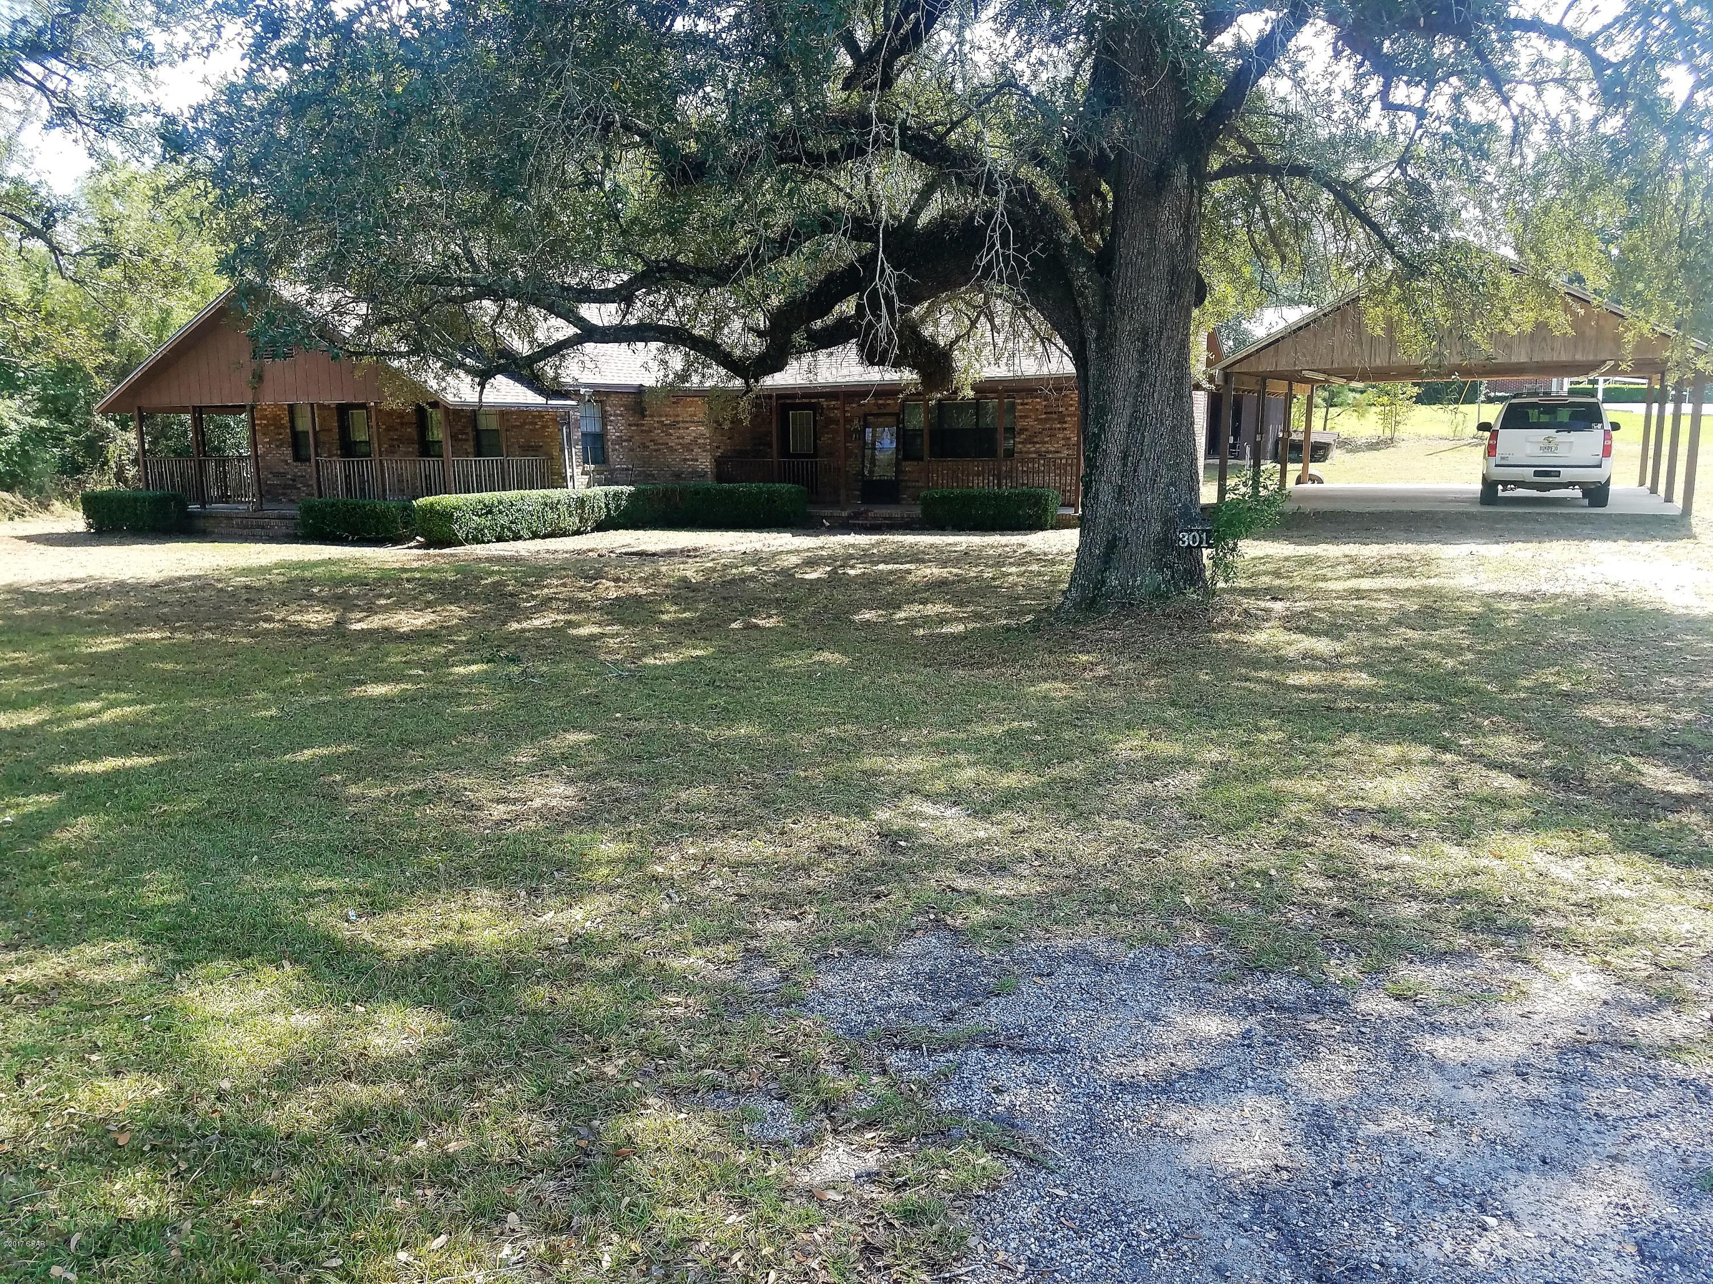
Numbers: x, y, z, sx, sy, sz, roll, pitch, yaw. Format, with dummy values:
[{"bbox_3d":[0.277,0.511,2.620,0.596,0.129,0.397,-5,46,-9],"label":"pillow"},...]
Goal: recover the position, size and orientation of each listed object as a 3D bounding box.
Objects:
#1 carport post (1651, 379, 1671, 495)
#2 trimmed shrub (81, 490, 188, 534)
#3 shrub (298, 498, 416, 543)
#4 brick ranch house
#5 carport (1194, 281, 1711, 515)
[{"bbox_3d":[16.660,-4.301,26.676,0.110,2.429,0.110,4,10,27],"label":"carport post"},{"bbox_3d":[-17.238,-3.136,30.835,2.550,0.900,0.950,4,10,27],"label":"trimmed shrub"},{"bbox_3d":[-10.258,-2.608,27.226,3.300,0.870,1.050,4,10,27],"label":"shrub"},{"bbox_3d":[-4.652,-6.010,32.459,24.600,5.650,14.400,4,10,27],"label":"brick ranch house"},{"bbox_3d":[12.645,-5.325,26.881,8.061,4.485,10.505,4,10,27],"label":"carport"}]

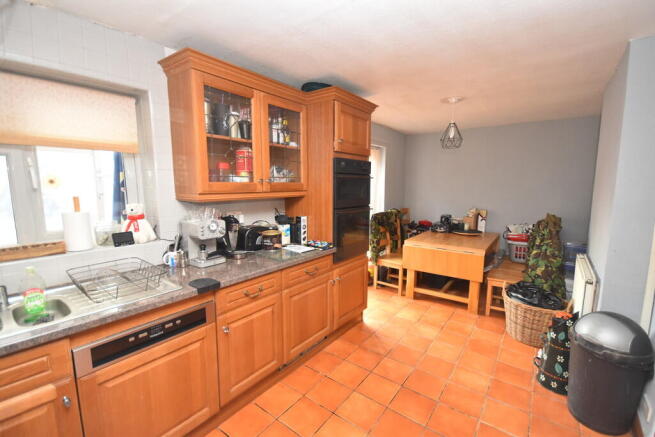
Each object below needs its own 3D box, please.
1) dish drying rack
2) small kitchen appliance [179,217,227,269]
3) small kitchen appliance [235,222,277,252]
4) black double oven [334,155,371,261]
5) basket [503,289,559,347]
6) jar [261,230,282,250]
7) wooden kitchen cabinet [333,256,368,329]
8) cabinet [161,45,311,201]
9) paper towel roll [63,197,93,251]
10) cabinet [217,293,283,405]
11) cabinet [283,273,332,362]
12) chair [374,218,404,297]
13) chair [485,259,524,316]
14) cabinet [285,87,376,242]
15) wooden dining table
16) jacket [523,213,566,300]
[{"bbox_3d":[-1.120,0.325,1.448,0.475,0.105,0.340,4,7,38],"label":"dish drying rack"},{"bbox_3d":[-0.877,0.157,1.931,0.272,0.308,0.185,4,7,38],"label":"small kitchen appliance"},{"bbox_3d":[-0.581,0.157,2.392,0.170,0.190,0.305,4,8,38],"label":"small kitchen appliance"},{"bbox_3d":[0.027,-0.100,2.742,0.565,0.902,0.610,4,8,38],"label":"black double oven"},{"bbox_3d":[1.967,0.949,2.592,0.530,0.410,0.510,4,7,38],"label":"basket"},{"bbox_3d":[-0.476,0.188,2.351,0.168,0.140,0.168,0,7,0],"label":"jar"},{"bbox_3d":[0.014,0.674,2.848,0.610,0.570,0.605,4,8,38],"label":"wooden kitchen cabinet"},{"bbox_3d":[-0.614,-0.595,2.115,0.365,0.885,1.060,4,8,38],"label":"cabinet"},{"bbox_3d":[-1.443,0.029,1.582,0.116,0.313,0.116,4,8,38],"label":"paper towel roll"},{"bbox_3d":[-0.694,0.788,1.944,0.570,0.575,0.500,4,7,38],"label":"cabinet"},{"bbox_3d":[-0.355,0.745,2.372,0.570,0.575,0.595,4,7,38],"label":"cabinet"},{"bbox_3d":[0.975,0.499,3.958,0.490,1.060,0.450,4,7,38],"label":"chair"},{"bbox_3d":[2.119,0.607,3.065,0.480,1.000,0.460,4,7,38],"label":"chair"},{"bbox_3d":[0.028,-0.448,2.713,0.660,1.310,0.720,4,8,38],"label":"cabinet"},{"bbox_3d":[1.725,0.664,3.753,0.930,0.760,1.300,4,7,38],"label":"wooden dining table"},{"bbox_3d":[2.279,0.345,2.848,0.315,0.785,0.480,4,8,38],"label":"jacket"}]

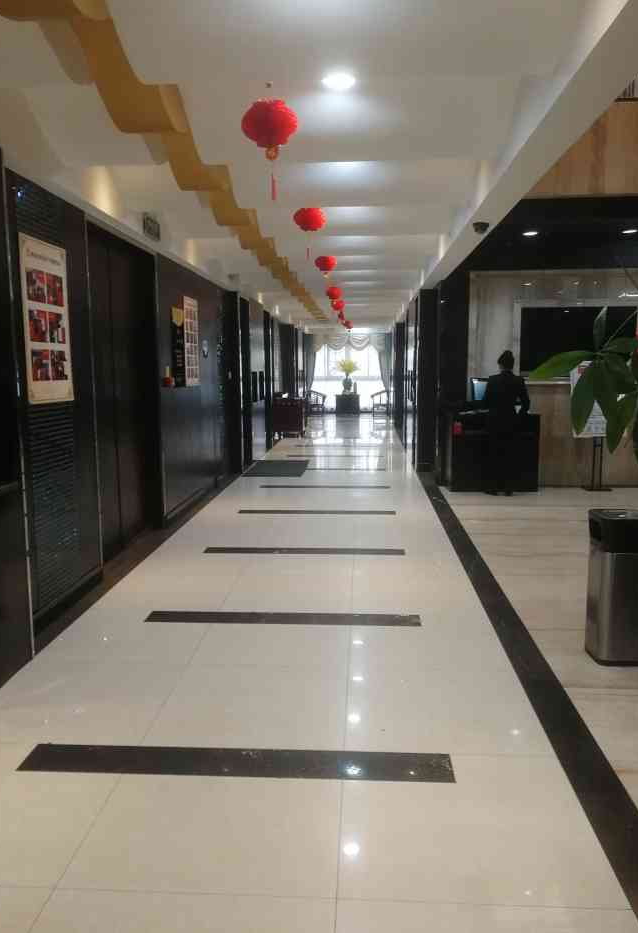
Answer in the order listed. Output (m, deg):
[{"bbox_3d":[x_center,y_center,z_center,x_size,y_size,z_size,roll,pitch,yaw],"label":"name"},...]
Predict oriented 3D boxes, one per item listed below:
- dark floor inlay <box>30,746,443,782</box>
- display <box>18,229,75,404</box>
[{"bbox_3d":[-0.311,1.122,2.745,1.615,0.012,0.192,0,8,3],"label":"dark floor inlay"},{"bbox_3d":[-1.582,-0.840,4.255,0.022,0.917,0.613,0,8,3],"label":"display"}]

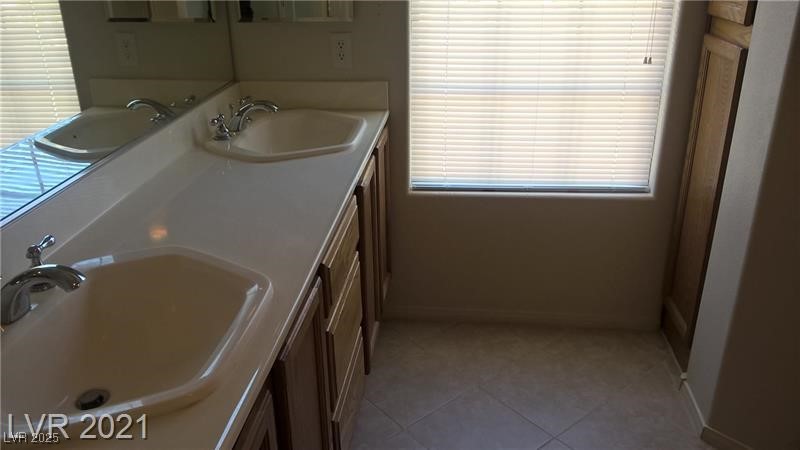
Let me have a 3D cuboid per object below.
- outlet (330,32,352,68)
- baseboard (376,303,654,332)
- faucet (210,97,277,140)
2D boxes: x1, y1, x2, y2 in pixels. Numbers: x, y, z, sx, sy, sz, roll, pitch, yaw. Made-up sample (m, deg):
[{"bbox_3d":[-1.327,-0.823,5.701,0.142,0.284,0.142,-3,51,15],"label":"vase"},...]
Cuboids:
[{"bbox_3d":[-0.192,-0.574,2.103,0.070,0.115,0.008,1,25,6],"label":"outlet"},{"bbox_3d":[0.459,0.356,2.448,1.065,0.068,0.015,1,25,6],"label":"baseboard"},{"bbox_3d":[-0.458,-0.336,1.942,0.190,0.092,0.260,1,25,6],"label":"faucet"}]

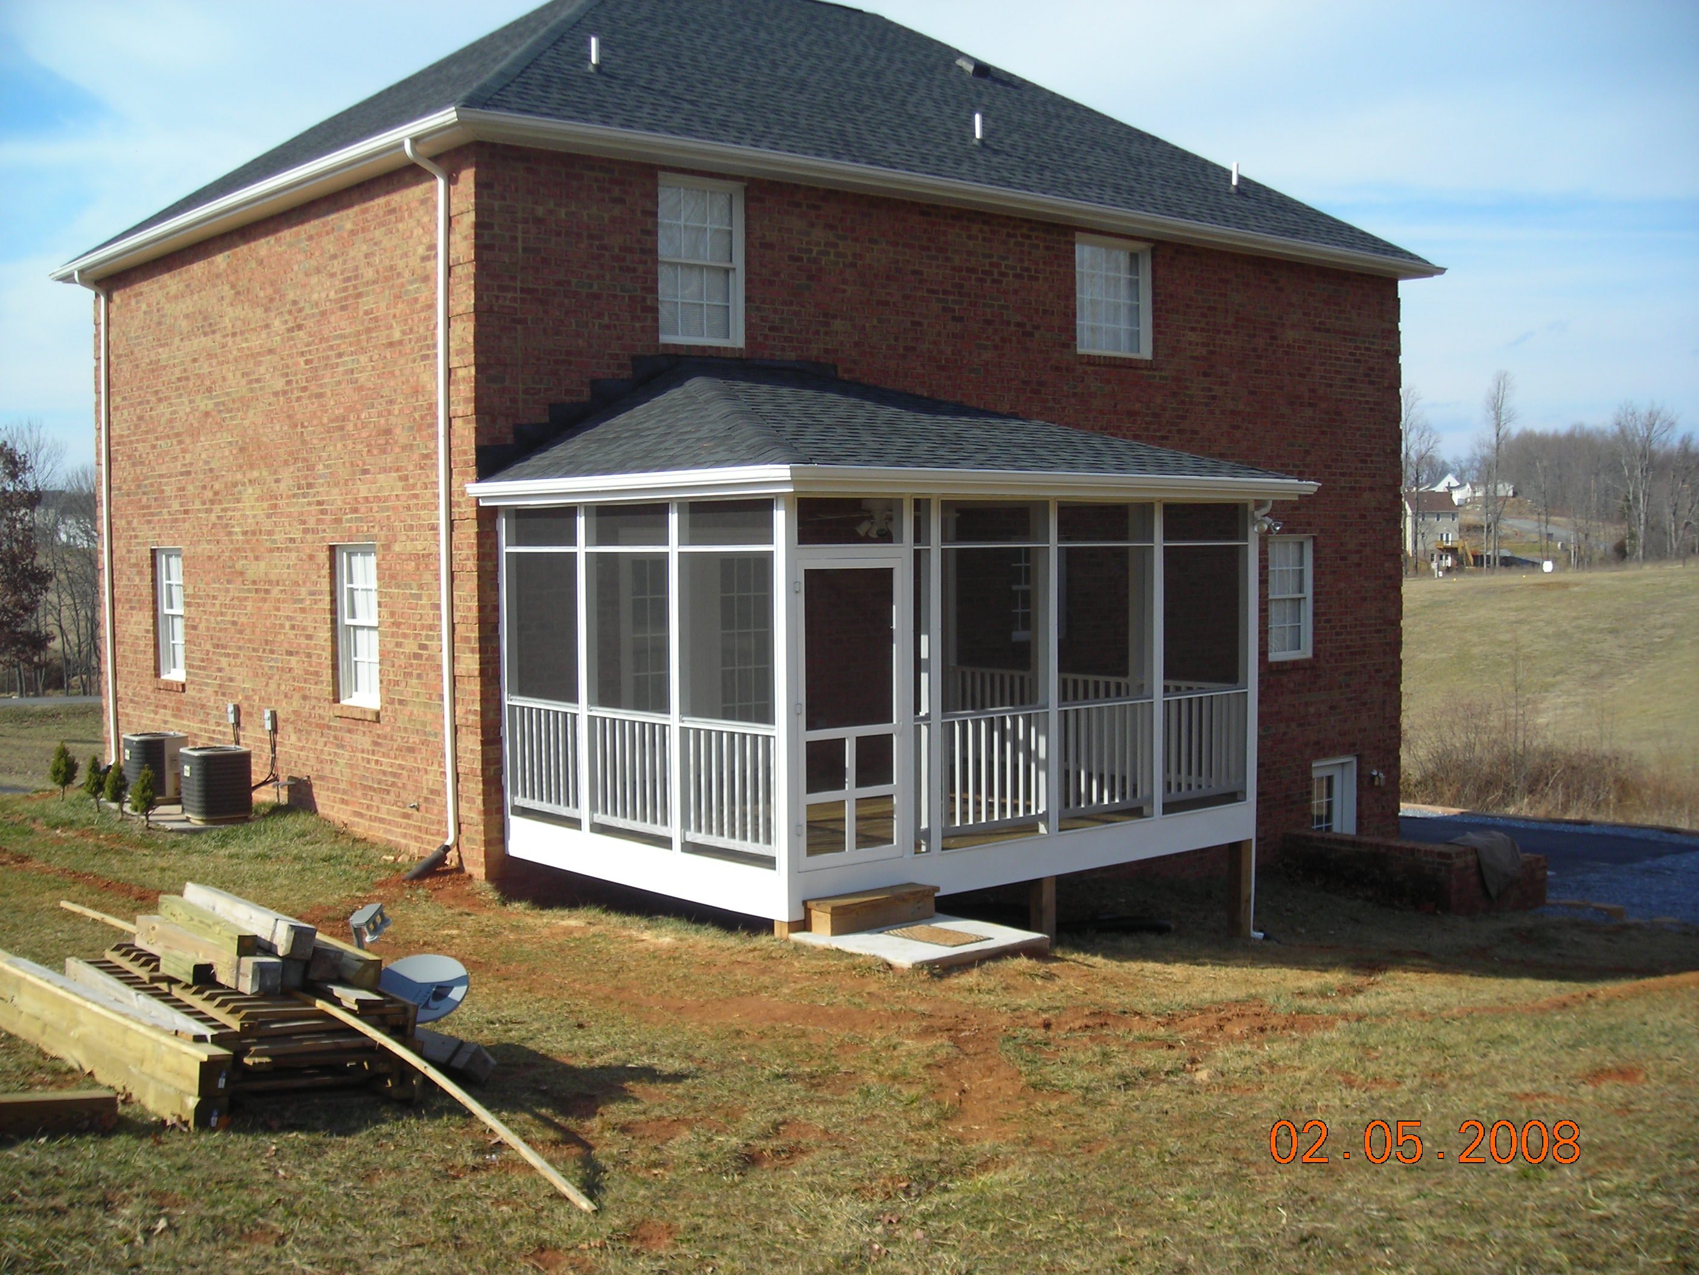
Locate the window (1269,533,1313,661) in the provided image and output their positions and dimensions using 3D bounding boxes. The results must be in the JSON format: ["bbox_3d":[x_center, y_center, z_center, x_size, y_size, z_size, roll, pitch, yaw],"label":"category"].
[{"bbox_3d":[5.036,-0.446,21.399,0.880,1.410,0.120,-3,4,-40],"label":"window"}]

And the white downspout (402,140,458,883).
[{"bbox_3d":[-3.356,-1.109,14.838,0.360,5.750,0.100,-3,4,-40],"label":"white downspout"}]

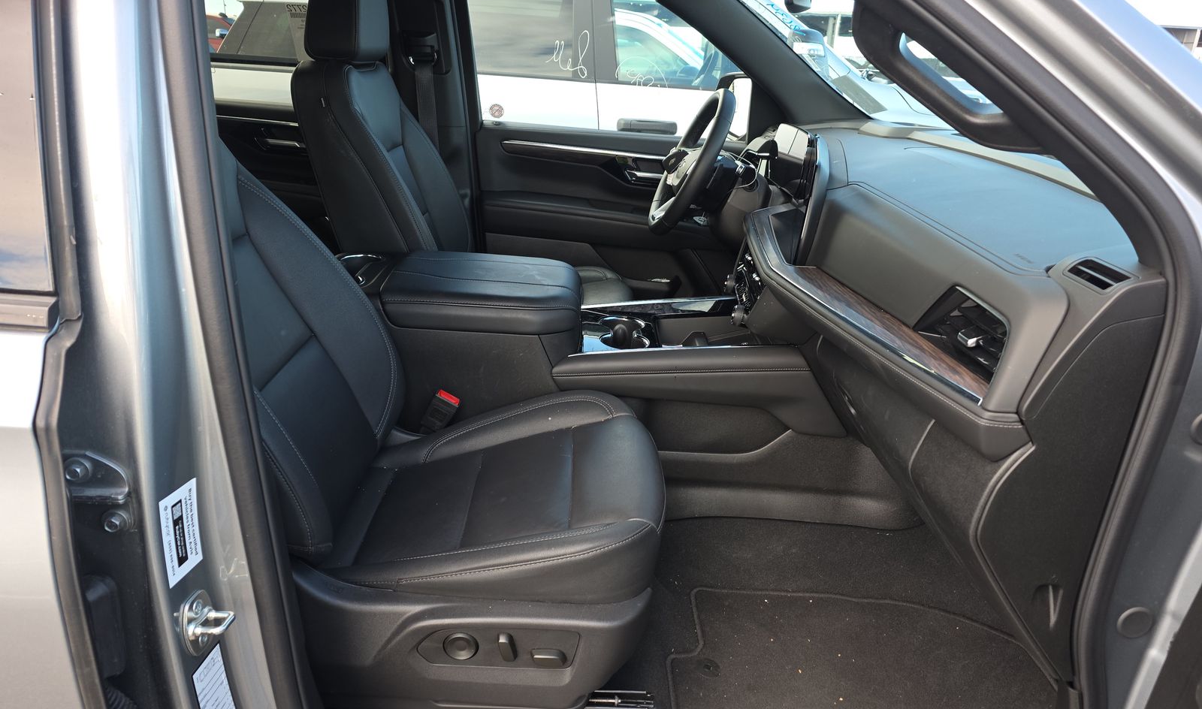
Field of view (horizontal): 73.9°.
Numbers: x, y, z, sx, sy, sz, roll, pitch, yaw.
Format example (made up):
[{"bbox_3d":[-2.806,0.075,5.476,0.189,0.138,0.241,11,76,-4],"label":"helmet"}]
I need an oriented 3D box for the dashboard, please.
[{"bbox_3d":[0.515,-0.147,1.597,0.515,0.597,1.504,0,20,-2],"label":"dashboard"}]

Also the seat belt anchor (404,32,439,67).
[{"bbox_3d":[-0.465,-0.793,2.076,0.088,0.088,0.046,0,20,-2],"label":"seat belt anchor"}]

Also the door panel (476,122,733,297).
[{"bbox_3d":[0.068,-0.328,2.350,0.845,0.680,0.144,0,20,-2],"label":"door panel"}]

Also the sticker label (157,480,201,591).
[{"bbox_3d":[-0.406,0.173,0.774,0.002,0.098,0.051,4,20,8],"label":"sticker label"}]

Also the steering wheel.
[{"bbox_3d":[0.226,-0.451,1.927,0.103,0.386,0.386,23,18,-10],"label":"steering wheel"}]

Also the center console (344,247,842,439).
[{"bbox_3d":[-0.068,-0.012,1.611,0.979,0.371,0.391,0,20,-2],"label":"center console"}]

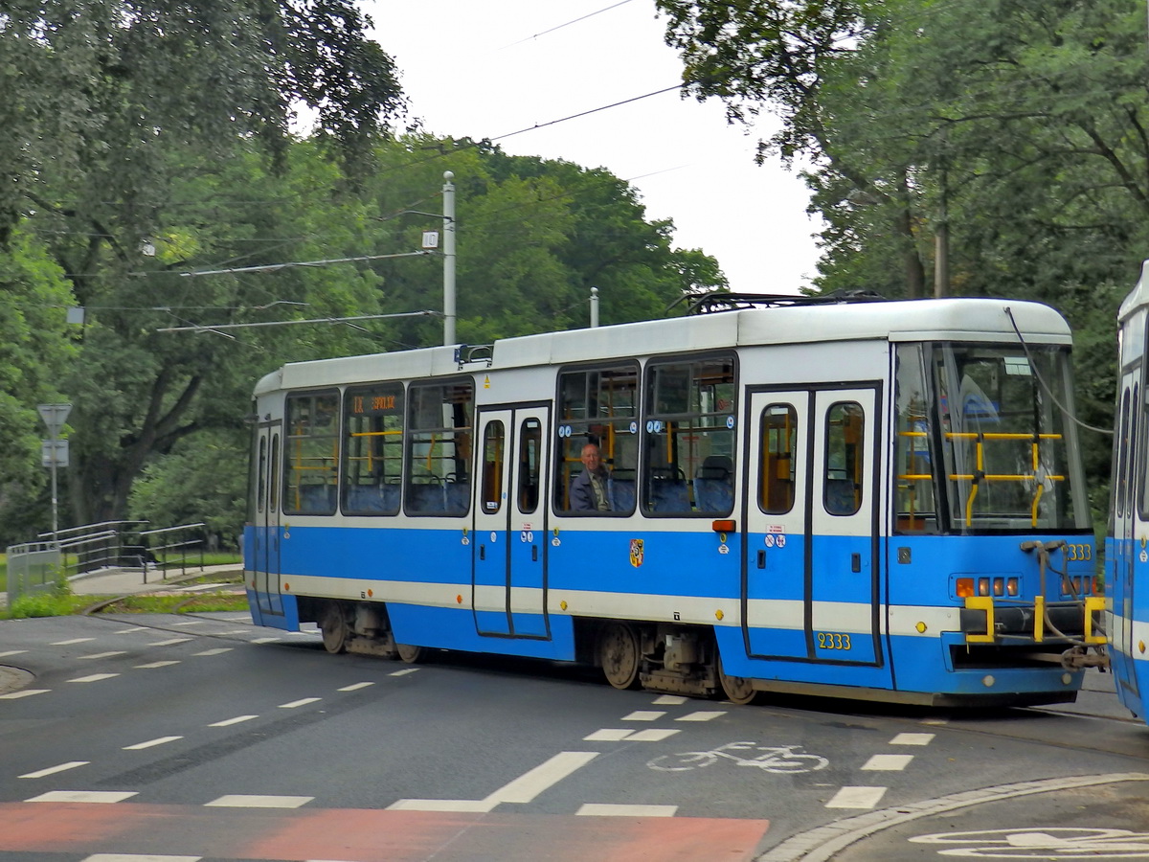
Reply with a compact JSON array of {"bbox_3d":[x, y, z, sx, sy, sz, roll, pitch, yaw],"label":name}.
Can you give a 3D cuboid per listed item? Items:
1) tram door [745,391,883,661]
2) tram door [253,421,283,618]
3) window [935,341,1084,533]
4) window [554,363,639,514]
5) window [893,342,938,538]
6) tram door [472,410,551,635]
[{"bbox_3d":[2.073,0.802,17.423,1.399,2.438,0.132,-2,-3,38],"label":"tram door"},{"bbox_3d":[-3.847,1.100,25.182,0.132,2.438,1.285,1,-3,-22],"label":"tram door"},{"bbox_3d":[3.828,0.061,17.182,1.843,1.625,0.255,2,-3,-37],"label":"window"},{"bbox_3d":[0.239,0.091,19.594,0.104,1.531,1.332,2,-3,-37],"label":"window"},{"bbox_3d":[2.882,0.061,16.831,0.454,1.625,0.113,-2,-3,38],"label":"window"},{"bbox_3d":[-0.645,0.926,20.691,0.132,2.438,1.332,2,-3,-37],"label":"tram door"}]

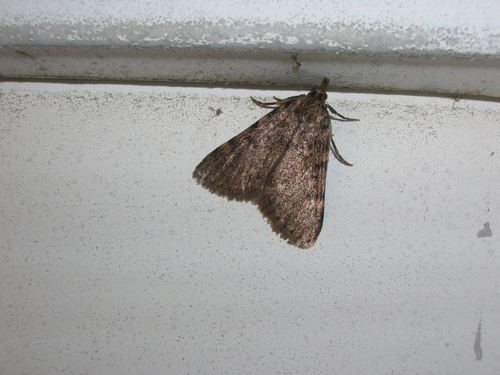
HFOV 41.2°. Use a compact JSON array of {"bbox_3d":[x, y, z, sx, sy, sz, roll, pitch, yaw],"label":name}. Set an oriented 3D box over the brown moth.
[{"bbox_3d":[0.005,-0.006,0.090,0.019,0.022,0.004,28,-8,22],"label":"brown moth"}]

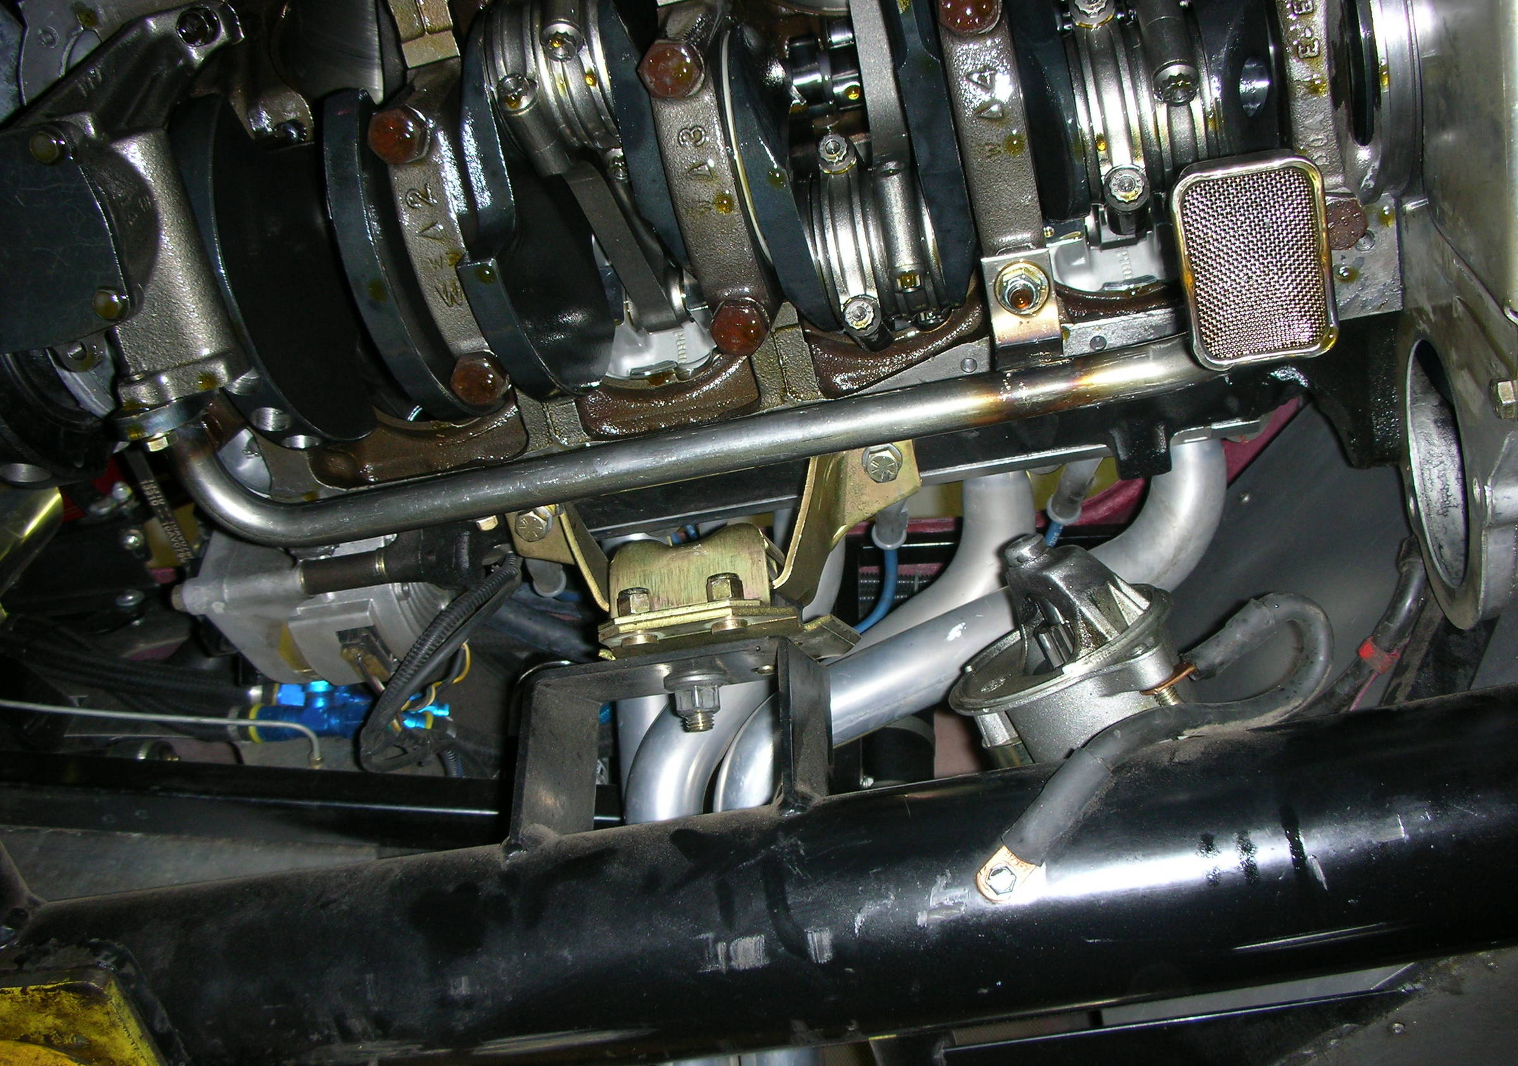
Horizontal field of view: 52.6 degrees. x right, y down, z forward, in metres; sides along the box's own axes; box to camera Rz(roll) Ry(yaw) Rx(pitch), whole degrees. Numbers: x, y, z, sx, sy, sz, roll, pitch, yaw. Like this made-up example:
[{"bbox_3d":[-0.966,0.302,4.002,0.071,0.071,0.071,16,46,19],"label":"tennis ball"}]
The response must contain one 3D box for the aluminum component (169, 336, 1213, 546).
[{"bbox_3d":[-0.036,-0.052,0.584,0.403,0.027,0.067,-9,-64,8],"label":"aluminum component"}]

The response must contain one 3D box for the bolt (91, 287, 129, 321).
[{"bbox_3d":[-0.247,-0.087,0.585,0.013,0.010,0.013,-9,-64,13],"label":"bolt"}]

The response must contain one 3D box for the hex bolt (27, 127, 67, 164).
[{"bbox_3d":[-0.259,-0.141,0.558,0.013,0.010,0.013,-9,-64,13],"label":"hex bolt"}]

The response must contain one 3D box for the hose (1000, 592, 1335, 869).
[{"bbox_3d":[0.173,0.080,0.645,0.149,0.136,0.048,-9,-64,13],"label":"hose"}]

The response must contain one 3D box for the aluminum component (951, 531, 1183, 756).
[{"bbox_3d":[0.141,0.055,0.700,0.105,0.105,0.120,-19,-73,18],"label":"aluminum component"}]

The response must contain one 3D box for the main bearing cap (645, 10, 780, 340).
[{"bbox_3d":[-0.019,-0.139,0.605,0.029,0.055,0.130,-9,-64,13],"label":"main bearing cap"}]

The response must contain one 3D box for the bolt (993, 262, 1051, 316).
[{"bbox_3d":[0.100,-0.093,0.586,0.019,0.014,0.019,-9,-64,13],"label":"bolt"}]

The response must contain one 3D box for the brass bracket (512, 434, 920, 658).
[{"bbox_3d":[-0.021,0.009,0.745,0.205,0.110,0.090,-9,-64,13],"label":"brass bracket"}]

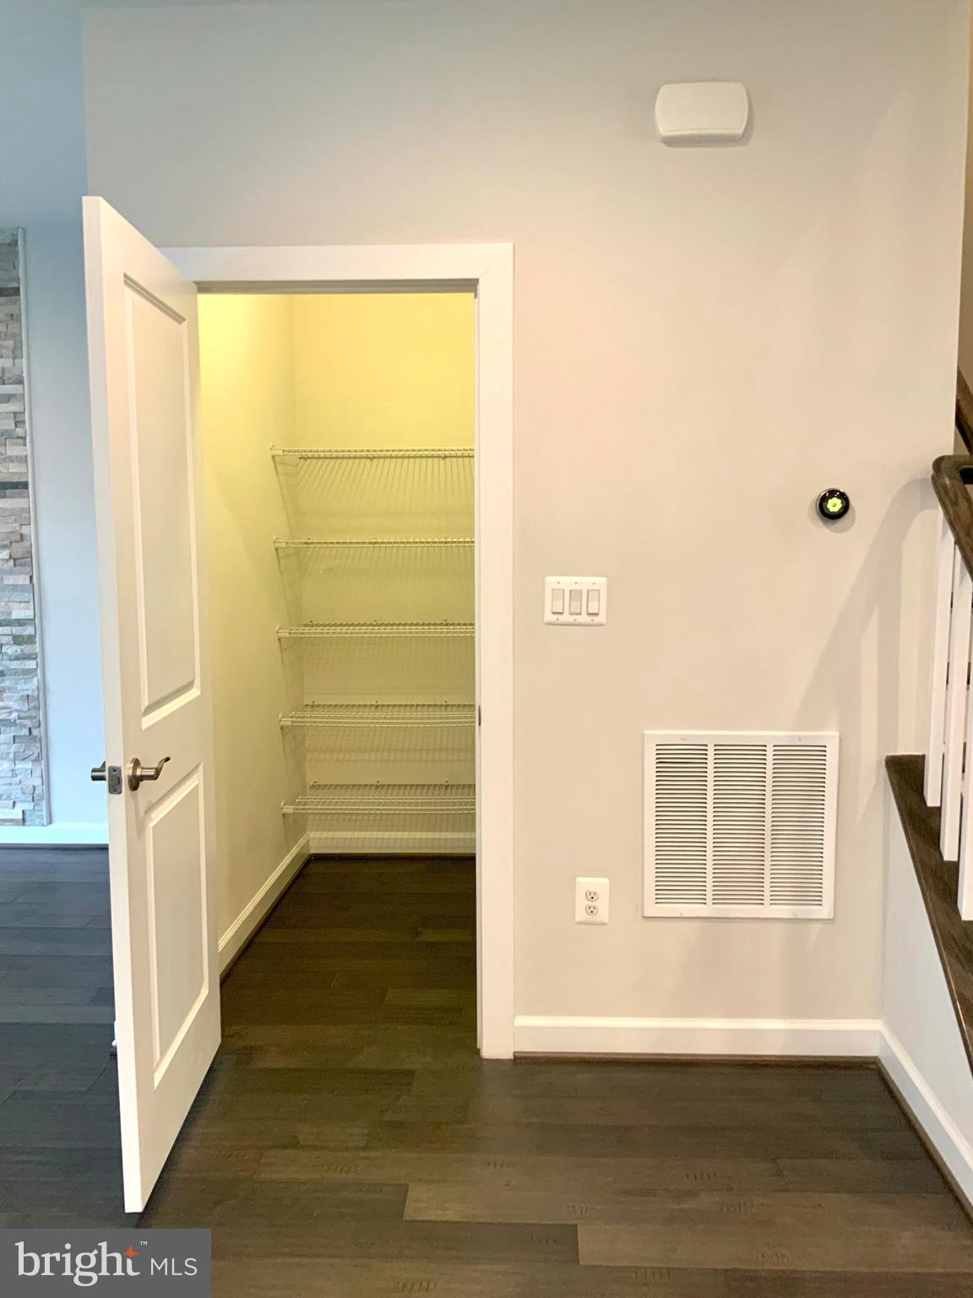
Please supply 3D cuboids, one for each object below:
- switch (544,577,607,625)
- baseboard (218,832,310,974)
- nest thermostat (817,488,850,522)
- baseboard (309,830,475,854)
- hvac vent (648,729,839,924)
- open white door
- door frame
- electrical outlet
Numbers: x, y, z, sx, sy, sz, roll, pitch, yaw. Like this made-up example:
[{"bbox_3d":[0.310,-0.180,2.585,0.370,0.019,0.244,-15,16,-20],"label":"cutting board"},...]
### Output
[{"bbox_3d":[0.233,-0.125,2.827,0.160,0.125,0.012,0,6,3],"label":"switch"},{"bbox_3d":[-0.830,0.939,4.069,0.016,0.108,1.580,0,6,3],"label":"baseboard"},{"bbox_3d":[0.880,-0.365,2.761,0.083,0.083,0.031,0,6,3],"label":"nest thermostat"},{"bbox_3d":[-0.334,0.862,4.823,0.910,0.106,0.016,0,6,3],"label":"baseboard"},{"bbox_3d":[0.666,0.466,2.861,0.501,0.499,0.018,0,6,3],"label":"hvac vent"},{"bbox_3d":[-0.749,0.121,2.542,0.035,2.035,0.765,0,6,-2],"label":"open white door"},{"bbox_3d":[-0.400,0.040,2.930,0.951,2.147,0.133,0,6,3],"label":"door frame"},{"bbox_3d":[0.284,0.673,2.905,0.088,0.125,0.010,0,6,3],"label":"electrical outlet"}]

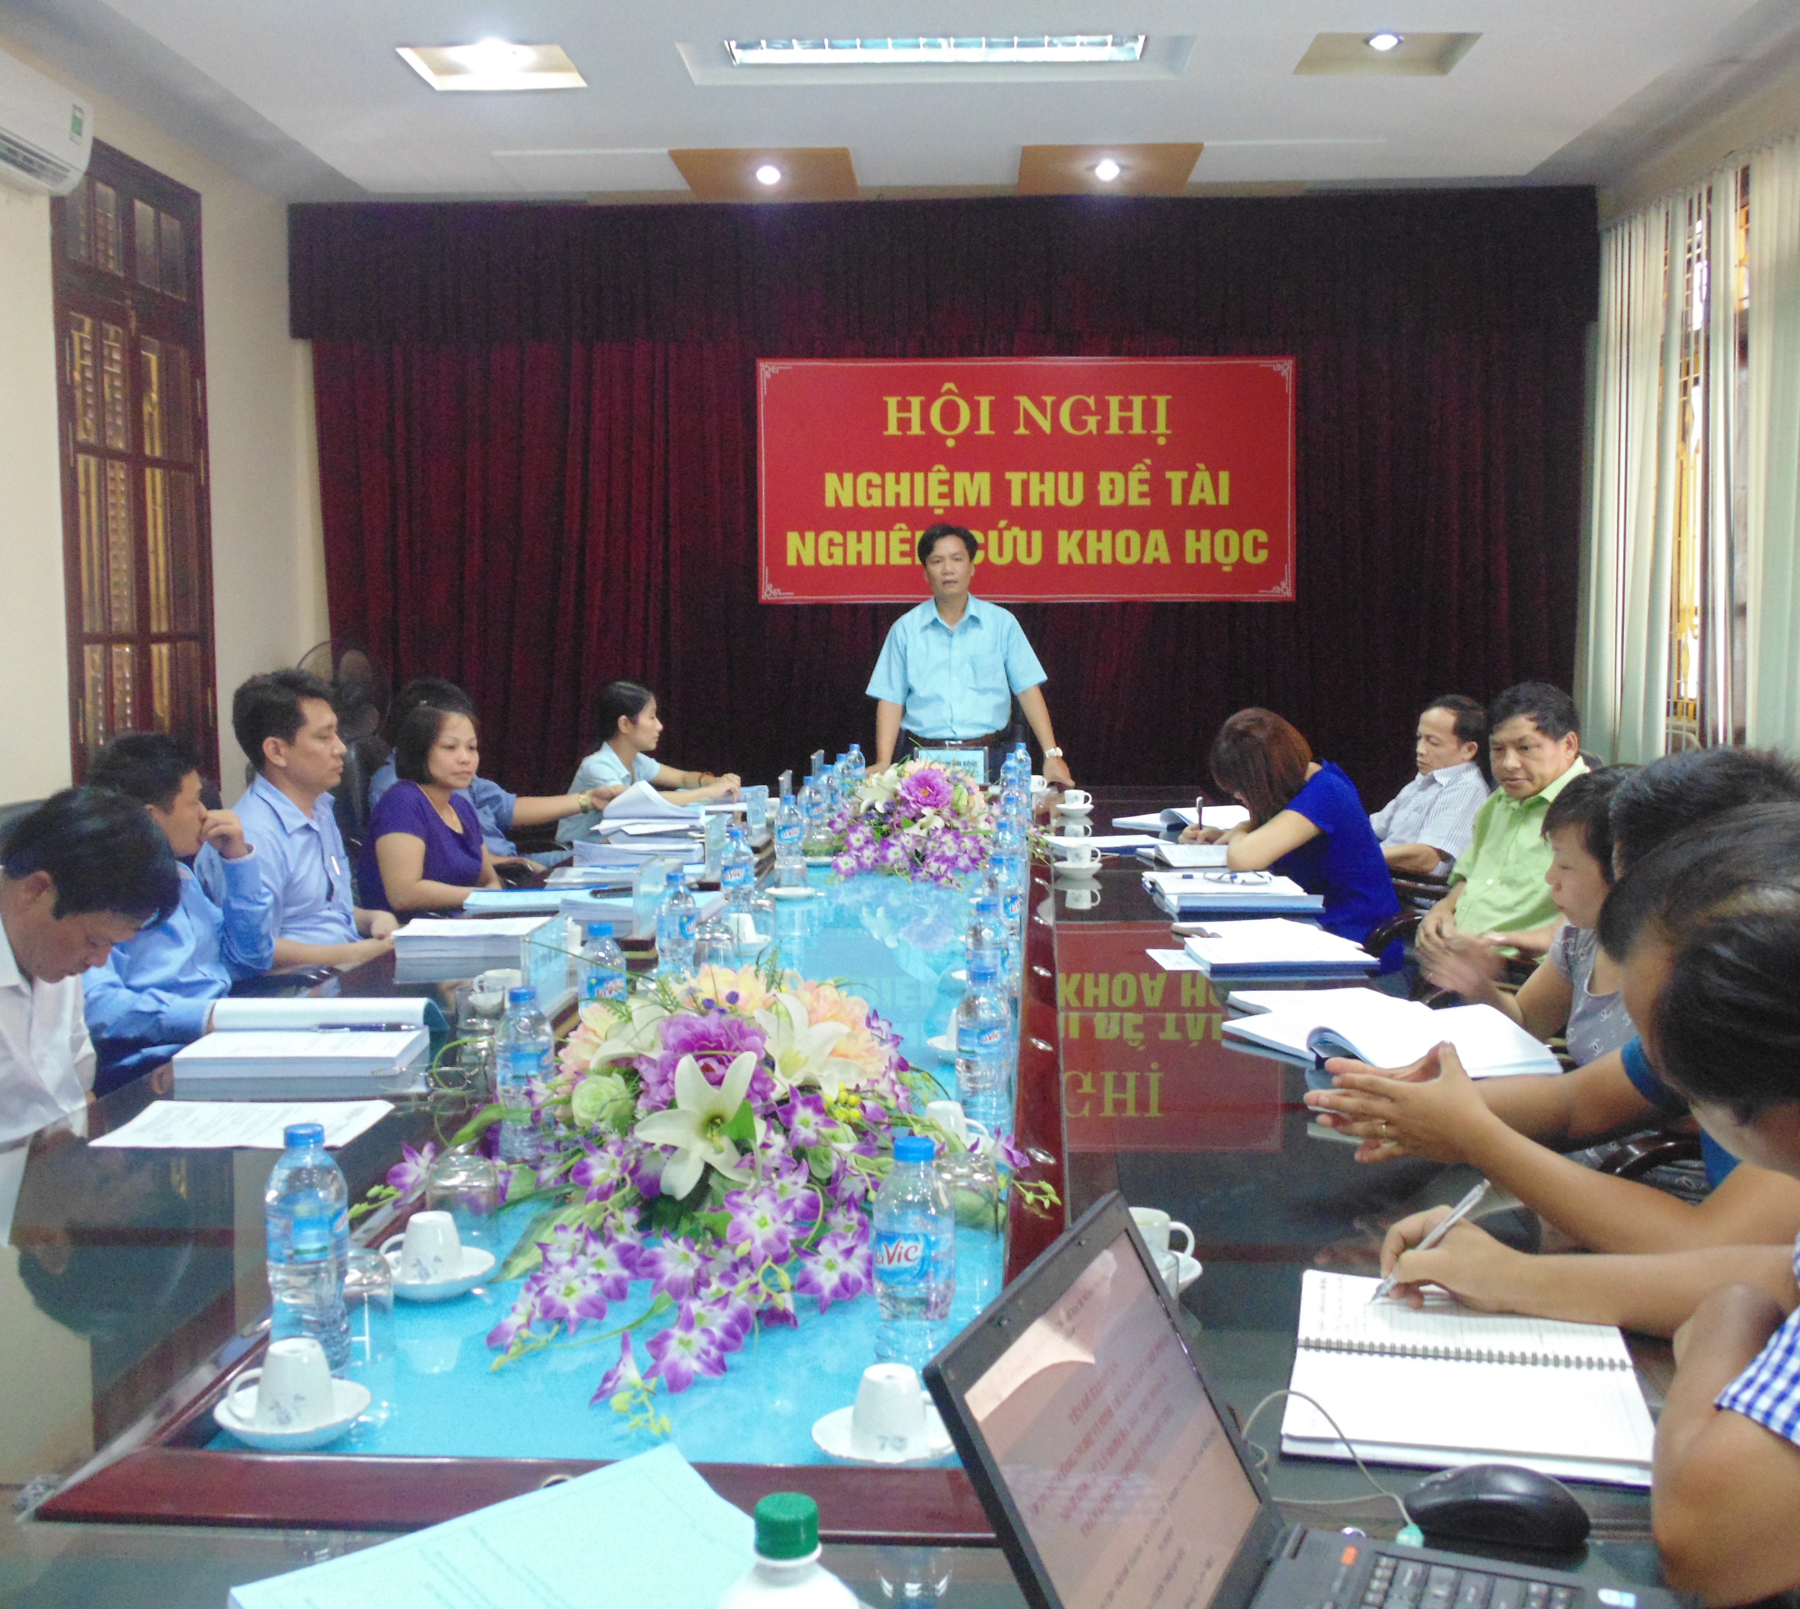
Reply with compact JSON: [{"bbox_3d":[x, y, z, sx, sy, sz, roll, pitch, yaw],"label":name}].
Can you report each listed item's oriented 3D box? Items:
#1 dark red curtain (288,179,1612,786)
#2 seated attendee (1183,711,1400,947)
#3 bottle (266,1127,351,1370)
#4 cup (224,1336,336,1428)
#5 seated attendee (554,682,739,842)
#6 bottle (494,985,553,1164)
[{"bbox_3d":[0.152,-0.855,8.087,4.920,2.870,0.220,0,5,1],"label":"dark red curtain"},{"bbox_3d":[0.969,0.323,5.047,0.640,1.120,0.470,0,5,4],"label":"seated attendee"},{"bbox_3d":[-0.488,0.363,1.727,0.067,0.198,0.067,0,5,4],"label":"bottle"},{"bbox_3d":[-0.465,0.435,1.584,0.078,0.056,0.059,-2,5,-14],"label":"cup"},{"bbox_3d":[-0.767,0.187,6.510,0.630,1.130,0.460,1,5,11],"label":"seated attendee"},{"bbox_3d":[-0.427,0.303,2.381,0.067,0.197,0.067,0,5,4],"label":"bottle"}]

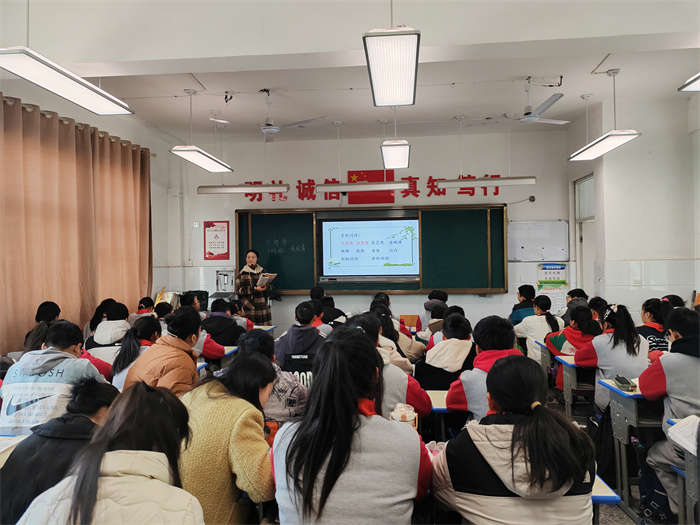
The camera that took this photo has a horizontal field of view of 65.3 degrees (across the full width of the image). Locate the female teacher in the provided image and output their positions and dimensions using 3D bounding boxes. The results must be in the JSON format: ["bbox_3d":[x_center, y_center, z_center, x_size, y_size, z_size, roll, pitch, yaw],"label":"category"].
[{"bbox_3d":[-1.309,0.633,7.499,0.500,1.640,0.420,-1,-1,-5],"label":"female teacher"}]

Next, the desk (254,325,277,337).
[{"bbox_3d":[-1.237,1.156,6.822,0.600,0.680,0.400,-1,-1,5],"label":"desk"}]

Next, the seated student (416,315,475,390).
[{"bbox_3d":[0.619,0.892,3.500,0.460,1.152,0.600,-1,-1,5],"label":"seated student"}]

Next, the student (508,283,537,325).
[{"bbox_3d":[2.055,0.861,6.293,0.460,1.210,0.630,0,-1,-13],"label":"student"}]

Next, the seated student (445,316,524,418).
[{"bbox_3d":[0.663,0.815,2.556,0.460,1.160,0.600,-1,-1,5],"label":"seated student"}]

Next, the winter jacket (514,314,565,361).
[{"bbox_3d":[1.867,0.748,5.423,0.440,0.500,0.480,-1,-1,-3],"label":"winter jacket"}]

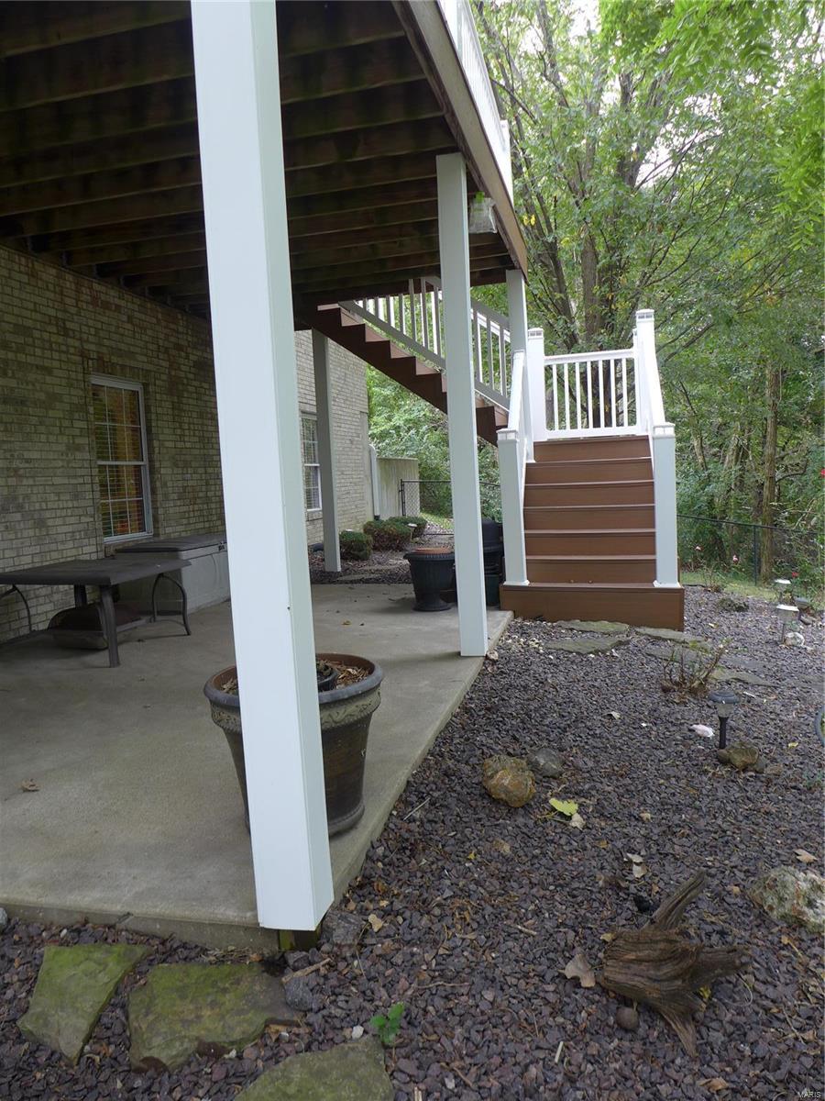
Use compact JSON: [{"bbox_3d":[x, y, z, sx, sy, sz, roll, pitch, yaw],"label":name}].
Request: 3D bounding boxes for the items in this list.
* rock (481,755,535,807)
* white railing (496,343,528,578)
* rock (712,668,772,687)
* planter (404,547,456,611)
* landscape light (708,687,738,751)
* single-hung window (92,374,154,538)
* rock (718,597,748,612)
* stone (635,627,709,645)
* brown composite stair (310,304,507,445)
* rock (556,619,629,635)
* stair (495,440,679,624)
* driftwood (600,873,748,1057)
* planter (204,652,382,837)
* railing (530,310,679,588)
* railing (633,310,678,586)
[{"bbox_3d":[0.345,0.827,2.749,0.200,0.150,0.180,-1,6,15],"label":"rock"},{"bbox_3d":[0.902,-0.775,6.473,0.190,1.990,1.340,-1,6,15],"label":"white railing"},{"bbox_3d":[1.889,0.749,4.421,0.350,0.050,0.200,2,7,38],"label":"rock"},{"bbox_3d":[0.153,0.233,6.262,0.420,0.485,0.420,-3,6,0],"label":"planter"},{"bbox_3d":[1.337,0.729,3.288,0.128,0.266,0.128,-1,7,15],"label":"landscape light"},{"bbox_3d":[-2.777,-0.866,7.274,0.100,1.530,0.860,-1,7,15],"label":"single-hung window"},{"bbox_3d":[2.736,0.456,6.517,0.270,0.100,0.200,-1,6,15],"label":"rock"},{"bbox_3d":[1.864,0.618,5.492,0.490,0.050,0.280,1,7,32],"label":"stone"},{"bbox_3d":[0.102,-1.864,8.010,2.160,1.620,0.900,-1,7,15],"label":"brown composite stair"},{"bbox_3d":[1.342,0.581,5.674,0.540,0.050,0.360,-1,6,15],"label":"rock"},{"bbox_3d":[1.525,-0.236,6.495,1.330,1.470,1.600,-1,7,15],"label":"stair"},{"bbox_3d":[0.625,0.942,1.808,0.325,0.175,0.440,-1,7,15],"label":"driftwood"},{"bbox_3d":[-0.372,0.644,2.533,0.575,0.474,0.575,-3,6,0],"label":"planter"},{"bbox_3d":[1.609,-1.004,6.847,1.260,2.320,2.450,-1,6,15],"label":"railing"},{"bbox_3d":[2.018,-0.960,6.340,0.205,2.265,1.680,-1,7,15],"label":"railing"}]

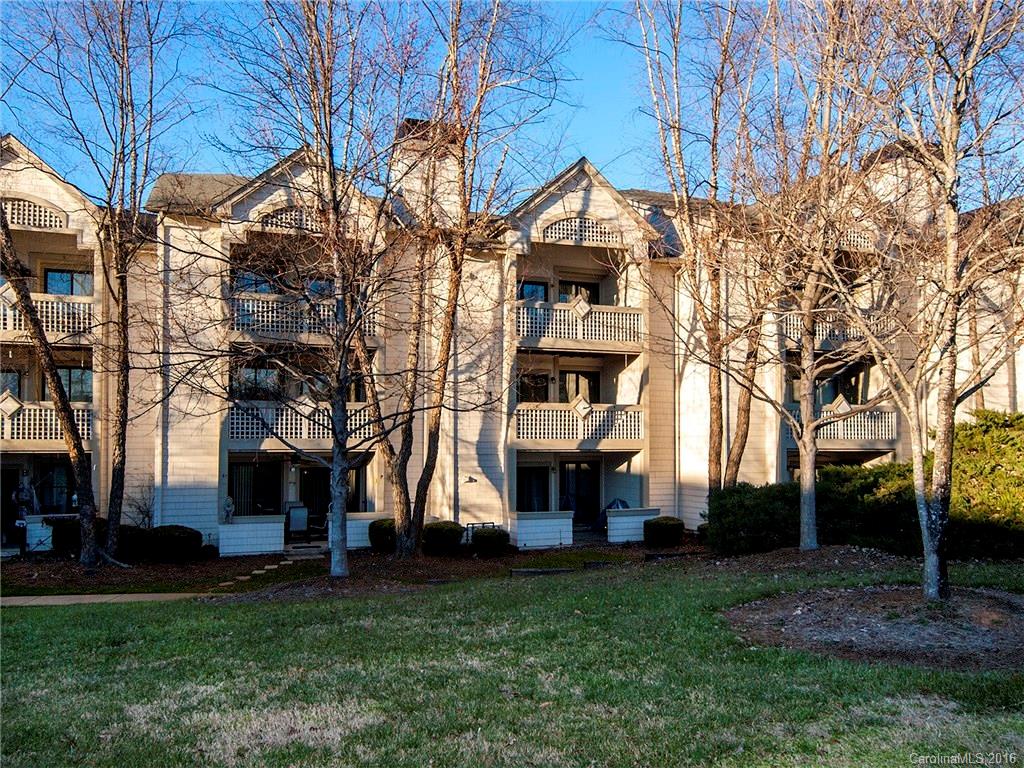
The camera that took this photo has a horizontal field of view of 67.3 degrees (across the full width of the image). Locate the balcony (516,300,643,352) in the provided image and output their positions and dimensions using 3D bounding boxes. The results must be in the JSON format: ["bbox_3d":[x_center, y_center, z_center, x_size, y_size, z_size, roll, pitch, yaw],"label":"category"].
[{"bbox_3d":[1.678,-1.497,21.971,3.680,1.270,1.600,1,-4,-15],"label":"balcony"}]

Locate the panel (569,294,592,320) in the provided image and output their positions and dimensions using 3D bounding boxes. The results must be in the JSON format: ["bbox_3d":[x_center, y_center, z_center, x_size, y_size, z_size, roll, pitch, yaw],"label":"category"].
[{"bbox_3d":[1.906,-2.114,21.250,0.660,0.700,0.200,1,-4,-15],"label":"panel"}]

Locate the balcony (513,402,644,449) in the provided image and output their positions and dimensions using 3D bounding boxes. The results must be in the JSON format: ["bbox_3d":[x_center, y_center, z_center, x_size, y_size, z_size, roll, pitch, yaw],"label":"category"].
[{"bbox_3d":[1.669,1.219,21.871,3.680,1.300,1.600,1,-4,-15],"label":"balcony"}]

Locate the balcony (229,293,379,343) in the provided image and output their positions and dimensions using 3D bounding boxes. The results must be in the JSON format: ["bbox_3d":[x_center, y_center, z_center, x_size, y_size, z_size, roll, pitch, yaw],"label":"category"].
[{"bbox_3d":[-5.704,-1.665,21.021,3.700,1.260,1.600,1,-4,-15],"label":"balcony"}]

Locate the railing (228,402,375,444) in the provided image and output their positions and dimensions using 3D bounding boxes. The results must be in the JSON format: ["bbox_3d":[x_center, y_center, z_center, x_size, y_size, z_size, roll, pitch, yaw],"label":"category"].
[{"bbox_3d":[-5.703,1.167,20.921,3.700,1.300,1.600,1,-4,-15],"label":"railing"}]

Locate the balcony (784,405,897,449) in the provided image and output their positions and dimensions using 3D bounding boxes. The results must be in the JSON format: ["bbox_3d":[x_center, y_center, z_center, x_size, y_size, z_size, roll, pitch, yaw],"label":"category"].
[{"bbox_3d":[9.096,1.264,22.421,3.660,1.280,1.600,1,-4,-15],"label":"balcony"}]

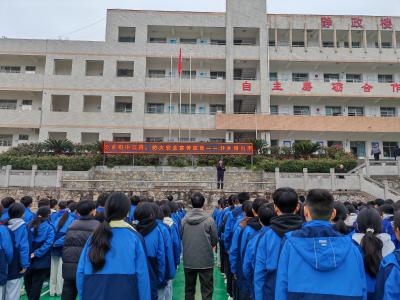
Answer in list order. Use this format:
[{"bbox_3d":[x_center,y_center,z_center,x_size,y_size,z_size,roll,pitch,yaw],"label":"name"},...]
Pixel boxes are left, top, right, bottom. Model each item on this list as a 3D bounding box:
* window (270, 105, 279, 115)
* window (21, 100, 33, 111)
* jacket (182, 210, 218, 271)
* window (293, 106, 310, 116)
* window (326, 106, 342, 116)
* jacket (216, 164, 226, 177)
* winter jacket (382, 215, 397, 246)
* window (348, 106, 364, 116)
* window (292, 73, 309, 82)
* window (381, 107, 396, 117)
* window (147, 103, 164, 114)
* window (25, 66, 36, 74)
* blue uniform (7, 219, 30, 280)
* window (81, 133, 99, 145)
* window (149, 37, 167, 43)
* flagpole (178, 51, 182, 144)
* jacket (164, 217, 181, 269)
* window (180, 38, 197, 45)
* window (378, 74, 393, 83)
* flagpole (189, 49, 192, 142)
[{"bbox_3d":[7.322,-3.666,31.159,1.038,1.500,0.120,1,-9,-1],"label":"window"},{"bbox_3d":[-16.699,-4.312,30.172,0.909,1.000,0.120,1,-9,-1],"label":"window"},{"bbox_3d":[-0.007,1.154,4.070,0.500,0.740,0.310,0,-8,1],"label":"jacket"},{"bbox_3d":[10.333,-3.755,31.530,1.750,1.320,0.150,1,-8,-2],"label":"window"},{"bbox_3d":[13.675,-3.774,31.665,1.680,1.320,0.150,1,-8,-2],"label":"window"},{"bbox_3d":[1.282,1.222,18.600,0.540,0.730,0.360,1,-8,-3],"label":"jacket"},{"bbox_3d":[3.648,1.544,6.022,0.470,0.660,0.300,2,-9,-8],"label":"winter jacket"},{"bbox_3d":[15.731,-3.561,31.341,1.561,1.500,0.120,1,-9,-1],"label":"window"},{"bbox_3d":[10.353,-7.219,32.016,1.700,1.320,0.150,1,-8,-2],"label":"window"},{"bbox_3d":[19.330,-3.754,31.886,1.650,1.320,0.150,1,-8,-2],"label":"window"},{"bbox_3d":[-4.357,-3.881,30.915,1.635,1.500,0.120,1,-9,-1],"label":"window"},{"bbox_3d":[-16.691,-7.739,30.702,0.973,1.000,0.120,1,-9,-1],"label":"window"},{"bbox_3d":[-2.082,1.123,3.520,0.410,0.690,0.280,-2,-9,20],"label":"blue uniform"},{"bbox_3d":[-9.912,-0.791,28.148,1.615,1.550,0.200,1,-9,-1],"label":"window"},{"bbox_3d":[-4.315,-10.746,31.977,1.763,1.450,0.120,1,-9,-1],"label":"window"},{"bbox_3d":[-1.692,-4.143,26.069,0.120,9.000,0.120,1,-8,0],"label":"flagpole"},{"bbox_3d":[-0.462,1.275,4.300,0.420,0.690,0.290,0,-8,6],"label":"jacket"},{"bbox_3d":[-1.166,-10.665,32.039,1.657,1.450,0.120,1,-9,-1],"label":"window"},{"bbox_3d":[19.071,-6.930,31.941,1.512,1.500,0.120,1,-9,-1],"label":"window"},{"bbox_3d":[-0.821,-4.203,26.124,0.120,9.000,0.120,1,-8,0],"label":"flagpole"}]

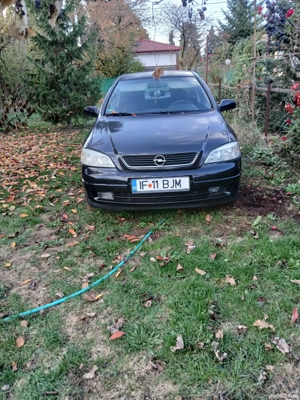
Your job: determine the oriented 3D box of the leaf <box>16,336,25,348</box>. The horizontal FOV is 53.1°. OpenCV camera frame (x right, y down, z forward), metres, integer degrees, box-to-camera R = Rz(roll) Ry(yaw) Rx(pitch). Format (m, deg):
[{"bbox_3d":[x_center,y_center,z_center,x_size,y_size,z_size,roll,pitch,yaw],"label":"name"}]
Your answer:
[{"bbox_3d":[-0.709,0.781,1.652,0.042,0.020,0.069,-13,24,-25],"label":"leaf"}]

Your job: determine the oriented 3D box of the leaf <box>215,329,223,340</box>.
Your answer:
[{"bbox_3d":[0.367,0.720,1.608,0.045,0.030,0.068,4,22,18],"label":"leaf"}]

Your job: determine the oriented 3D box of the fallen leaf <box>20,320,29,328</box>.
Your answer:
[{"bbox_3d":[-0.740,0.732,1.778,0.052,0.015,0.043,5,23,19],"label":"fallen leaf"}]

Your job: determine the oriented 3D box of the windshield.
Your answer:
[{"bbox_3d":[0.106,-1.335,3.835,1.350,0.138,0.912,-2,51,2],"label":"windshield"}]

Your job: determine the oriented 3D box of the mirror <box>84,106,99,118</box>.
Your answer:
[{"bbox_3d":[-0.759,-1.152,3.934,0.200,0.145,0.110,-2,23,3],"label":"mirror"}]

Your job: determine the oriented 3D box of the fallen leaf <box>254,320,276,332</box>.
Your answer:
[{"bbox_3d":[0.644,0.706,1.681,0.111,0.025,0.055,14,27,36],"label":"fallen leaf"}]

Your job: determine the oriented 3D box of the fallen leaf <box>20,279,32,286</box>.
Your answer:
[{"bbox_3d":[-0.930,0.621,2.260,0.087,0.012,0.029,-22,29,-37],"label":"fallen leaf"}]

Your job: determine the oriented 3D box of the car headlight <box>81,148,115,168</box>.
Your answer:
[{"bbox_3d":[-0.512,-0.397,2.892,0.390,0.190,0.340,-2,21,3],"label":"car headlight"}]

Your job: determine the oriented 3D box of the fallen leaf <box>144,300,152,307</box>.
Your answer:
[{"bbox_3d":[-0.004,0.652,1.890,0.036,0.025,0.055,11,25,30],"label":"fallen leaf"}]

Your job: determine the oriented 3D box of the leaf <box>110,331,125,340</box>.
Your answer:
[{"bbox_3d":[-0.191,0.791,1.761,0.090,0.015,0.034,-10,24,-17],"label":"leaf"}]

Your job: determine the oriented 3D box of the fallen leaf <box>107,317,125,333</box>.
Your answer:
[{"bbox_3d":[-0.198,0.755,1.829,0.073,0.030,0.115,14,28,34],"label":"fallen leaf"}]

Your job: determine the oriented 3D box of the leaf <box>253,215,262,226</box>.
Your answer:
[{"bbox_3d":[0.992,0.189,2.771,0.090,0.100,0.080,-2,21,3],"label":"leaf"}]

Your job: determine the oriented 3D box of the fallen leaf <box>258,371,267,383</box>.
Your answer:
[{"bbox_3d":[0.530,0.823,1.400,0.049,0.020,0.030,-22,29,-40],"label":"fallen leaf"}]

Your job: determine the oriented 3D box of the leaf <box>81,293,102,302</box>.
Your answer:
[{"bbox_3d":[-0.401,0.667,2.066,0.132,0.025,0.062,0,23,7],"label":"leaf"}]

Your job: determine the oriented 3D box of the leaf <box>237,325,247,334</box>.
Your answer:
[{"bbox_3d":[0.516,0.716,1.669,0.052,0.030,0.040,-8,22,-14],"label":"leaf"}]

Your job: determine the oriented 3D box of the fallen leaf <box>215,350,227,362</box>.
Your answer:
[{"bbox_3d":[0.355,0.785,1.516,0.060,0.035,0.043,8,24,24],"label":"fallen leaf"}]

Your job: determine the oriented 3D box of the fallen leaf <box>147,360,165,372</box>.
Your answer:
[{"bbox_3d":[0.029,0.859,1.555,0.090,0.030,0.051,0,23,7],"label":"fallen leaf"}]

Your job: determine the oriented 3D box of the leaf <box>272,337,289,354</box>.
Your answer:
[{"bbox_3d":[0.659,0.735,1.516,0.070,0.040,0.093,-10,22,-16],"label":"leaf"}]

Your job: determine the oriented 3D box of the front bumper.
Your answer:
[{"bbox_3d":[0.109,-0.168,2.934,1.660,0.430,0.500,-2,21,3],"label":"front bumper"}]

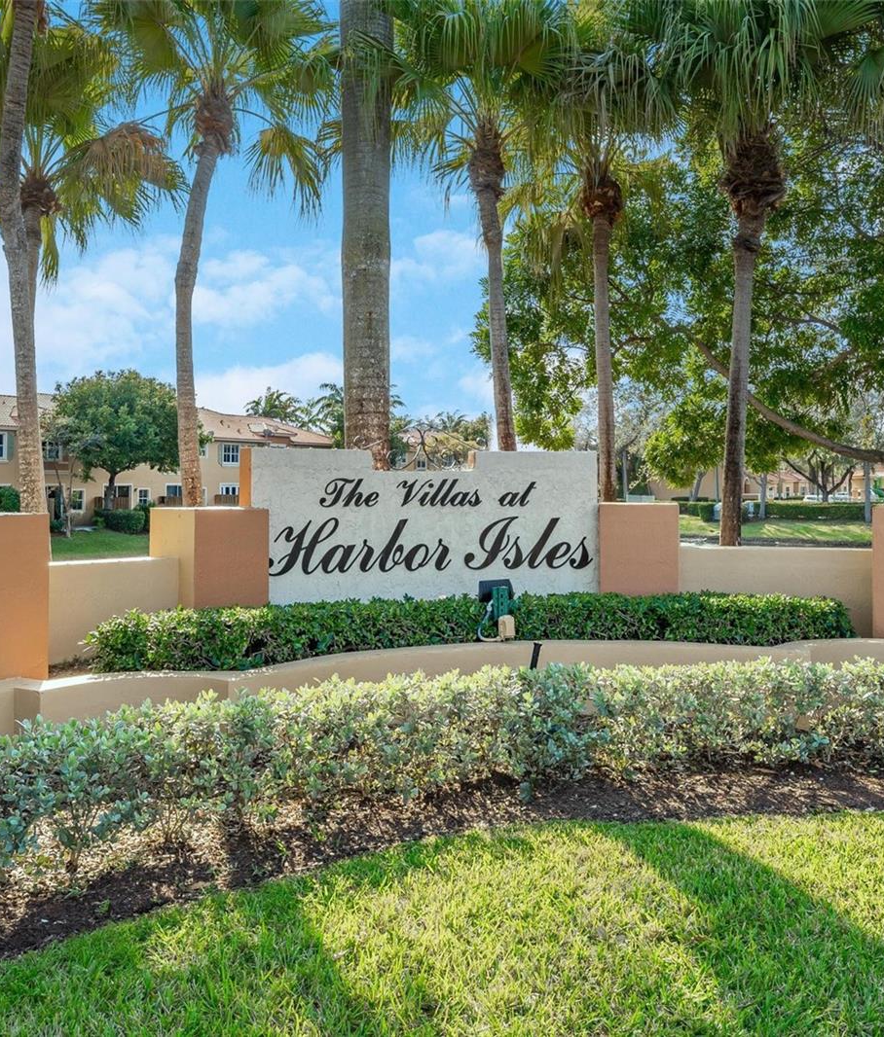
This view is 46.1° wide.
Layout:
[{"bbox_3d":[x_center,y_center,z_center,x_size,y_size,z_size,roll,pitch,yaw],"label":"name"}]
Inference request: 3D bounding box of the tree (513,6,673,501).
[{"bbox_3d":[2.146,-2.974,14.610,2.600,8.590,2.700,0,2,0],"label":"tree"}]

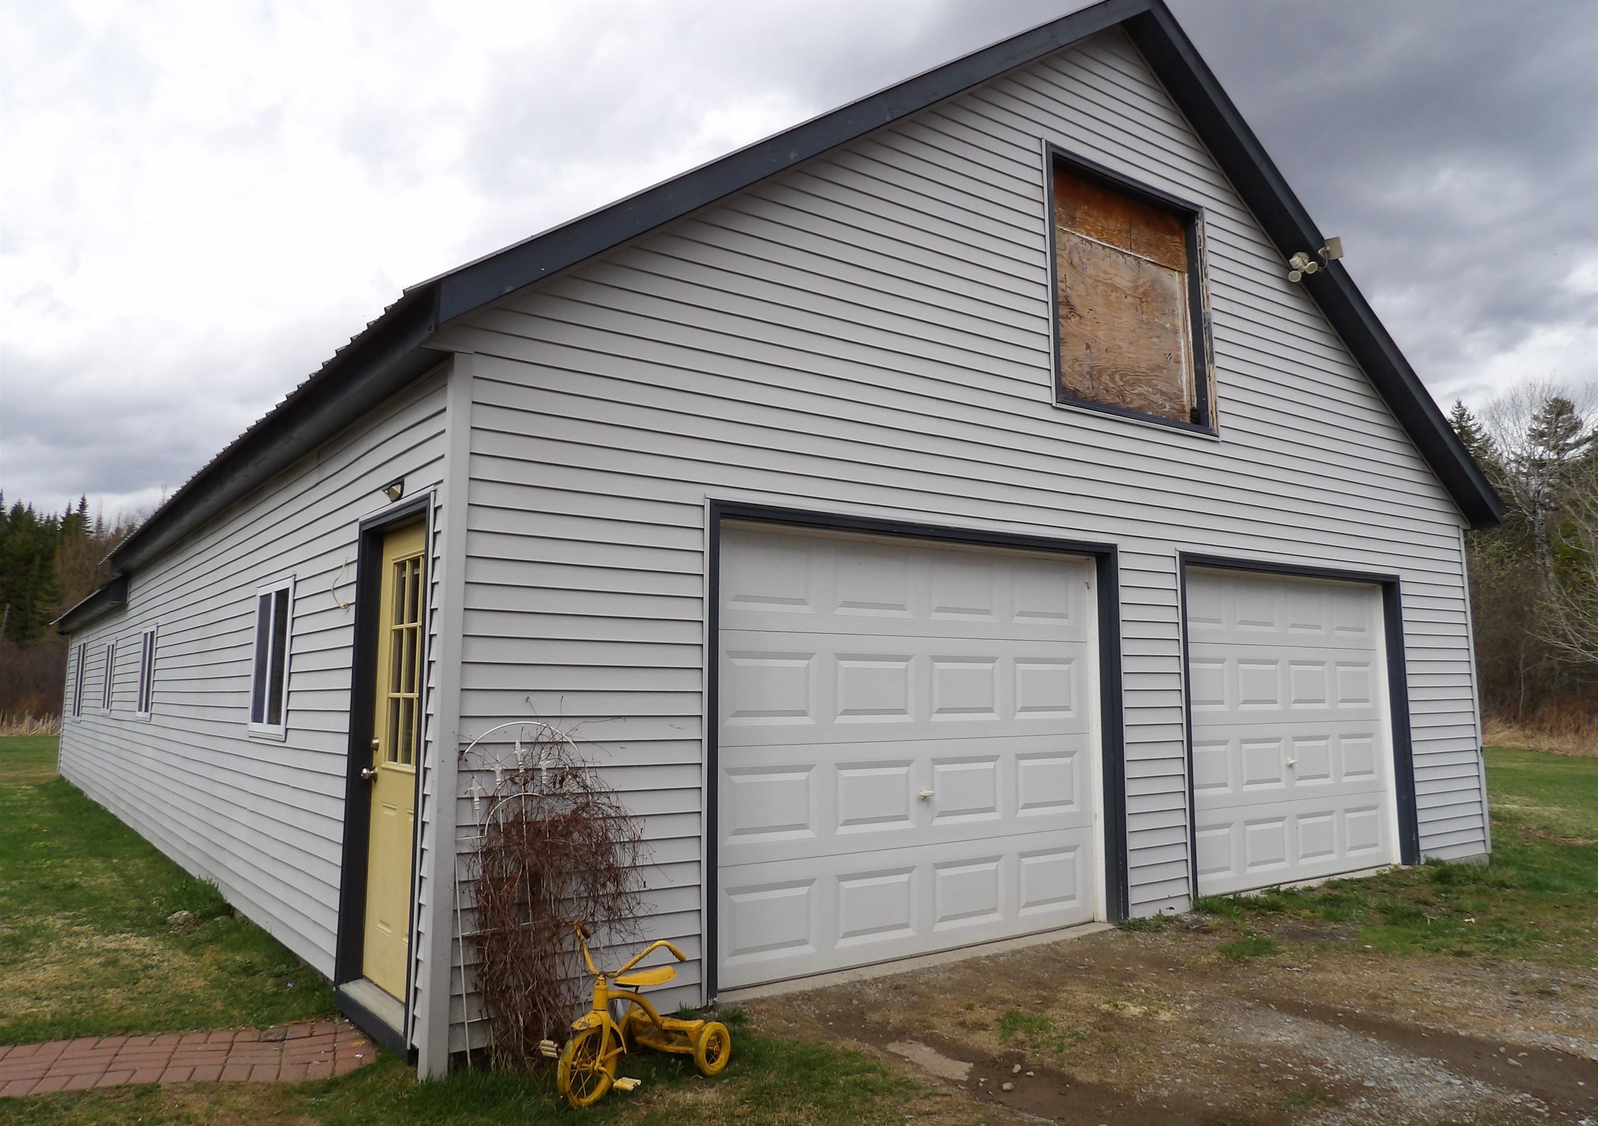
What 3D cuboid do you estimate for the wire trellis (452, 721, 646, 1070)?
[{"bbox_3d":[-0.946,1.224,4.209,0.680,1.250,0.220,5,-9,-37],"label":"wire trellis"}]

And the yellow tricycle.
[{"bbox_3d":[-0.609,1.551,3.900,0.450,0.570,0.700,-4,-8,31],"label":"yellow tricycle"}]

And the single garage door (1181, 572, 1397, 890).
[{"bbox_3d":[3.477,1.128,7.786,2.740,2.140,0.100,5,-9,-37],"label":"single garage door"}]

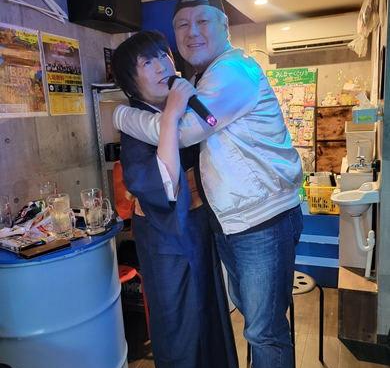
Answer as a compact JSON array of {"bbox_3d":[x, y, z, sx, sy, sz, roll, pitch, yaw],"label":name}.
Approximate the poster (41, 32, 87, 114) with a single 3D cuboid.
[{"bbox_3d":[-0.768,-0.635,2.316,0.010,0.450,0.325,1,12,22],"label":"poster"}]

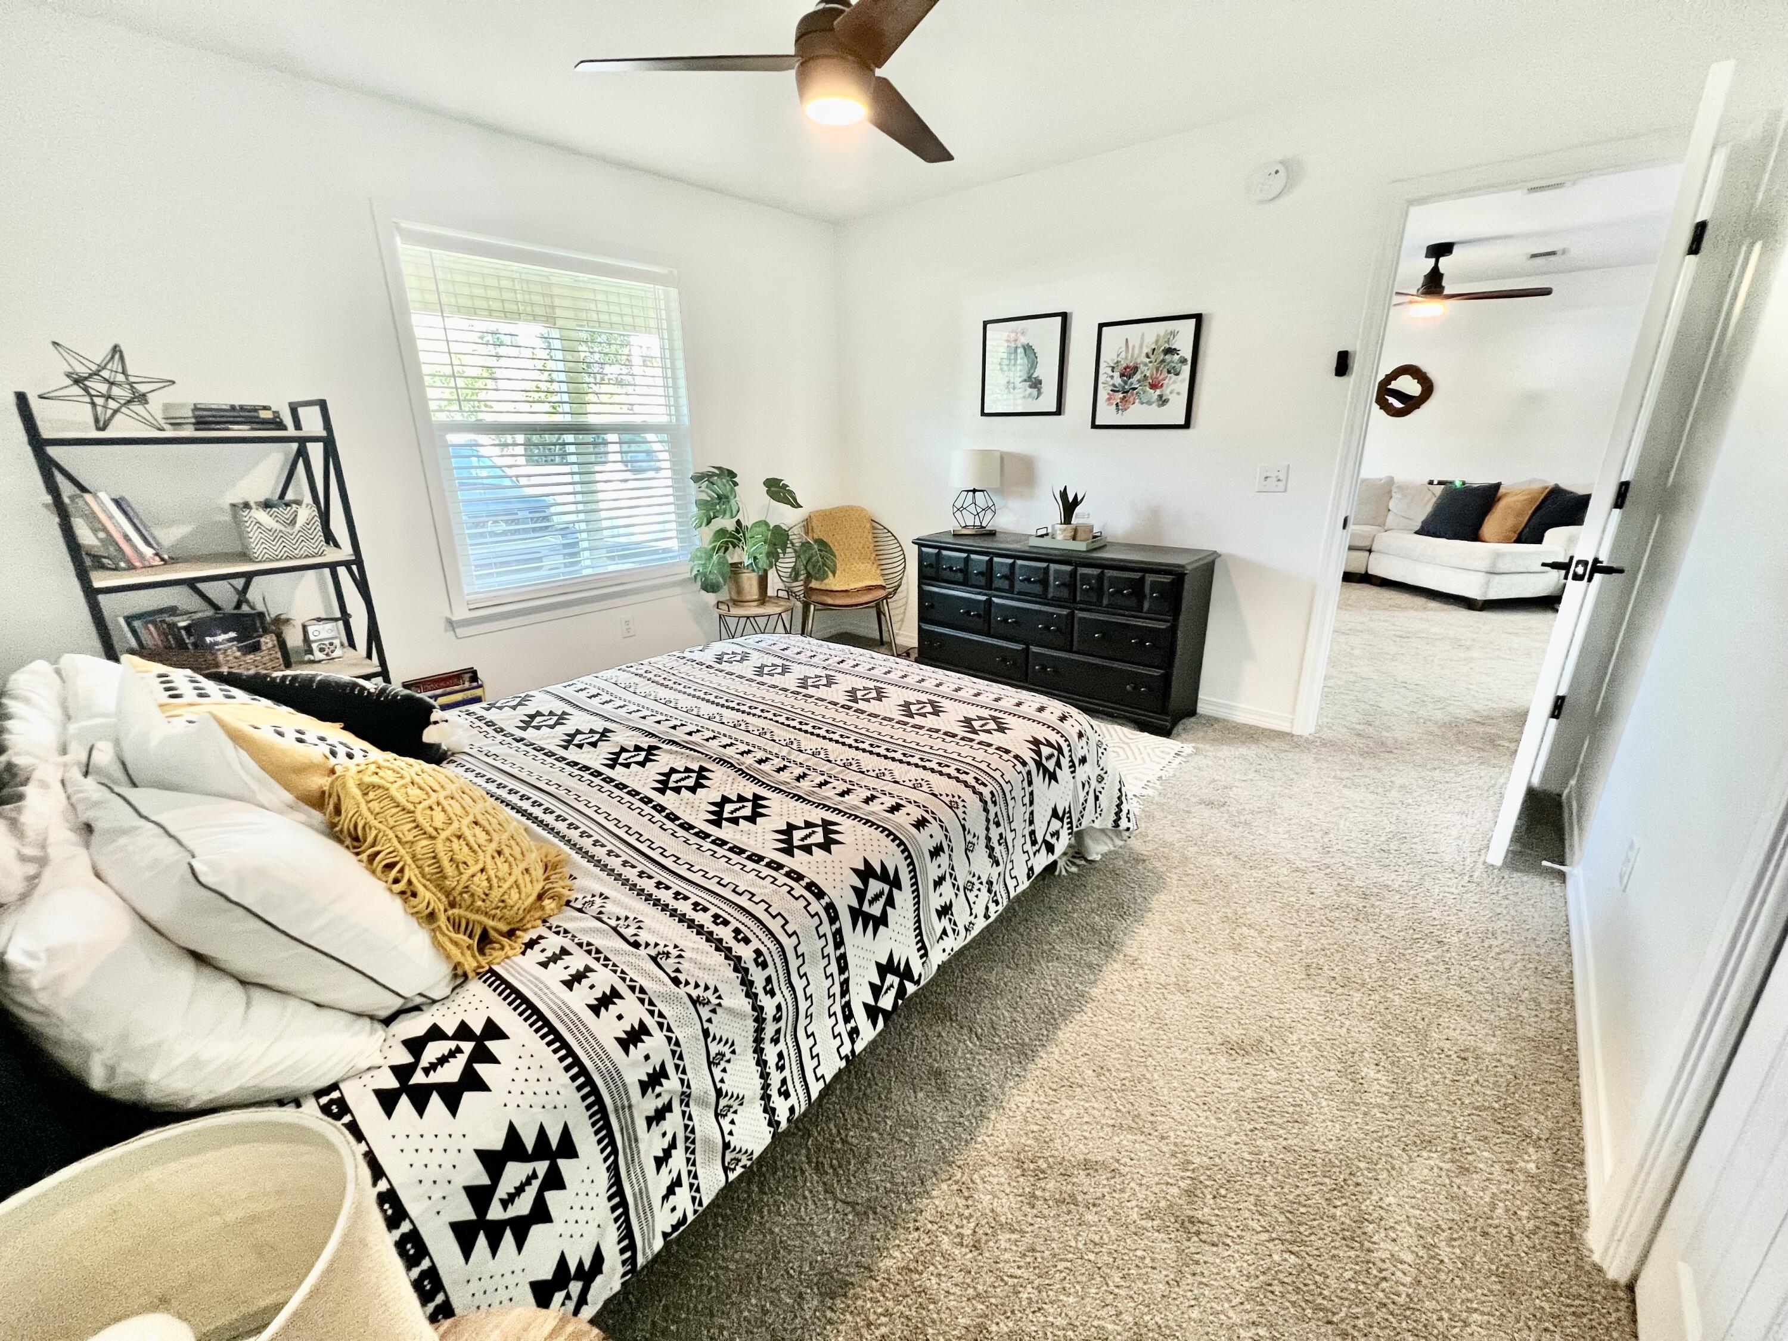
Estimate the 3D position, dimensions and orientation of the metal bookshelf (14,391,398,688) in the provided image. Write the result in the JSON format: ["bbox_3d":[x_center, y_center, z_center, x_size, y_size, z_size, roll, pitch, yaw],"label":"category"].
[{"bbox_3d":[-2.098,-0.102,2.228,0.360,1.480,0.610,14,23,39],"label":"metal bookshelf"}]

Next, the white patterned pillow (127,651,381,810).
[{"bbox_3d":[-1.060,0.156,1.178,0.470,0.440,0.160,11,56,33],"label":"white patterned pillow"}]

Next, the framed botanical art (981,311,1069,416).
[{"bbox_3d":[0.659,-1.570,3.483,0.482,0.470,0.025,14,23,39],"label":"framed botanical art"}]

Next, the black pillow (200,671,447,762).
[{"bbox_3d":[-1.327,0.096,1.536,0.480,0.470,0.170,15,67,40],"label":"black pillow"}]

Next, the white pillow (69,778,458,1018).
[{"bbox_3d":[-0.893,0.231,0.958,0.570,0.460,0.190,15,55,40],"label":"white pillow"}]

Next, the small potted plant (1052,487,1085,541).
[{"bbox_3d":[0.864,-0.760,3.323,0.140,0.250,0.130,14,23,39],"label":"small potted plant"}]

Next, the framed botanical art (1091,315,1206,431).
[{"bbox_3d":[1.151,-1.367,3.108,0.475,0.470,0.025,14,23,39],"label":"framed botanical art"}]

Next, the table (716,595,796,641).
[{"bbox_3d":[-0.727,-0.144,3.677,0.430,0.470,0.430,-1,18,0],"label":"table"}]

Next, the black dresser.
[{"bbox_3d":[0.784,-0.252,3.481,1.500,0.757,0.400,15,24,40],"label":"black dresser"}]

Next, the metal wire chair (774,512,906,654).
[{"bbox_3d":[-0.298,-0.504,4.199,0.780,0.820,0.640,-4,18,-11],"label":"metal wire chair"}]

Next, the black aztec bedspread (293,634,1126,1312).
[{"bbox_3d":[-0.534,0.346,1.829,1.600,0.380,1.730,14,23,39],"label":"black aztec bedspread"}]

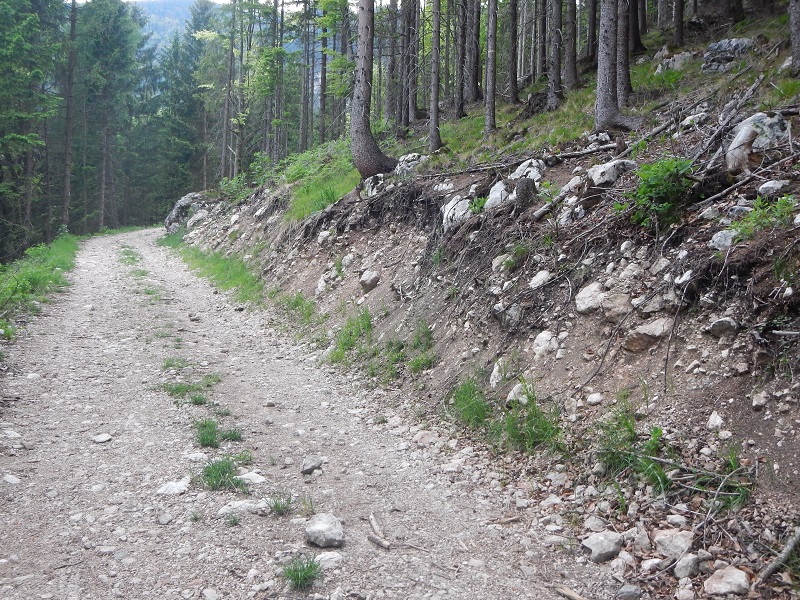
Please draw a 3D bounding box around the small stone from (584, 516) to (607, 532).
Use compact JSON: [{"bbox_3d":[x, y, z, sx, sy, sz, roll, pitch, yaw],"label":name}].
[{"bbox_3d":[0.916,1.052,3.900,0.103,0.058,0.090,1,0,14],"label":"small stone"}]

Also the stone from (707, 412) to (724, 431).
[{"bbox_3d":[1.811,0.694,4.771,0.083,0.102,0.075,2,1,21],"label":"stone"}]

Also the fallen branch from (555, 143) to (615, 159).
[{"bbox_3d":[2.152,-1.730,9.600,0.700,0.080,0.080,-7,-1,26],"label":"fallen branch"}]

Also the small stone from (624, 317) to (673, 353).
[{"bbox_3d":[1.476,0.206,4.960,0.290,0.170,0.200,1,0,17],"label":"small stone"}]

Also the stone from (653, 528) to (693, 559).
[{"bbox_3d":[1.256,1.117,3.816,0.172,0.106,0.129,2,1,19],"label":"stone"}]

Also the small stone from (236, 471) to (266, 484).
[{"bbox_3d":[-0.809,0.964,4.520,0.165,0.050,0.120,1,2,0],"label":"small stone"}]

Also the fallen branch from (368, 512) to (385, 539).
[{"bbox_3d":[-0.104,1.060,3.910,0.025,0.025,0.271,1,8,-15],"label":"fallen branch"}]

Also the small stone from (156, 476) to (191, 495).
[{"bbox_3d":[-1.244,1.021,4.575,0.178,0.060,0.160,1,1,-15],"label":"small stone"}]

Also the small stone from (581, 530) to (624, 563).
[{"bbox_3d":[0.944,1.149,3.874,0.192,0.121,0.144,2,1,14],"label":"small stone"}]

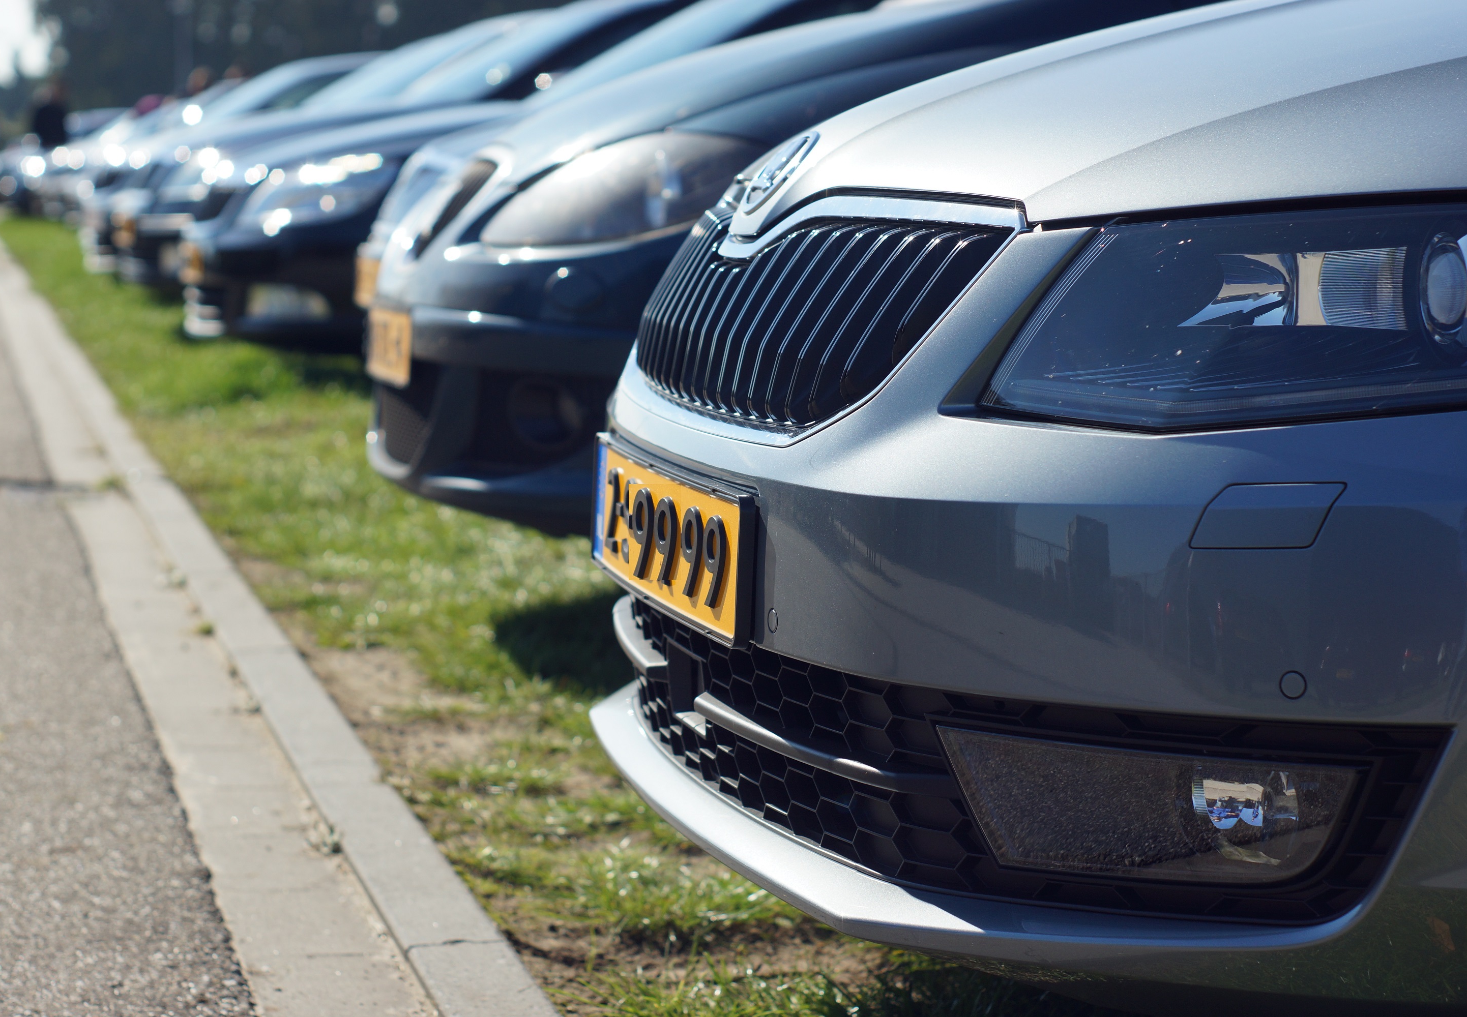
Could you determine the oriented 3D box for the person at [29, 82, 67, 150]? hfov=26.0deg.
[{"bbox_3d":[-10.557,-5.727,49.000,0.520,1.720,0.360,-2,7,-14],"label":"person"}]

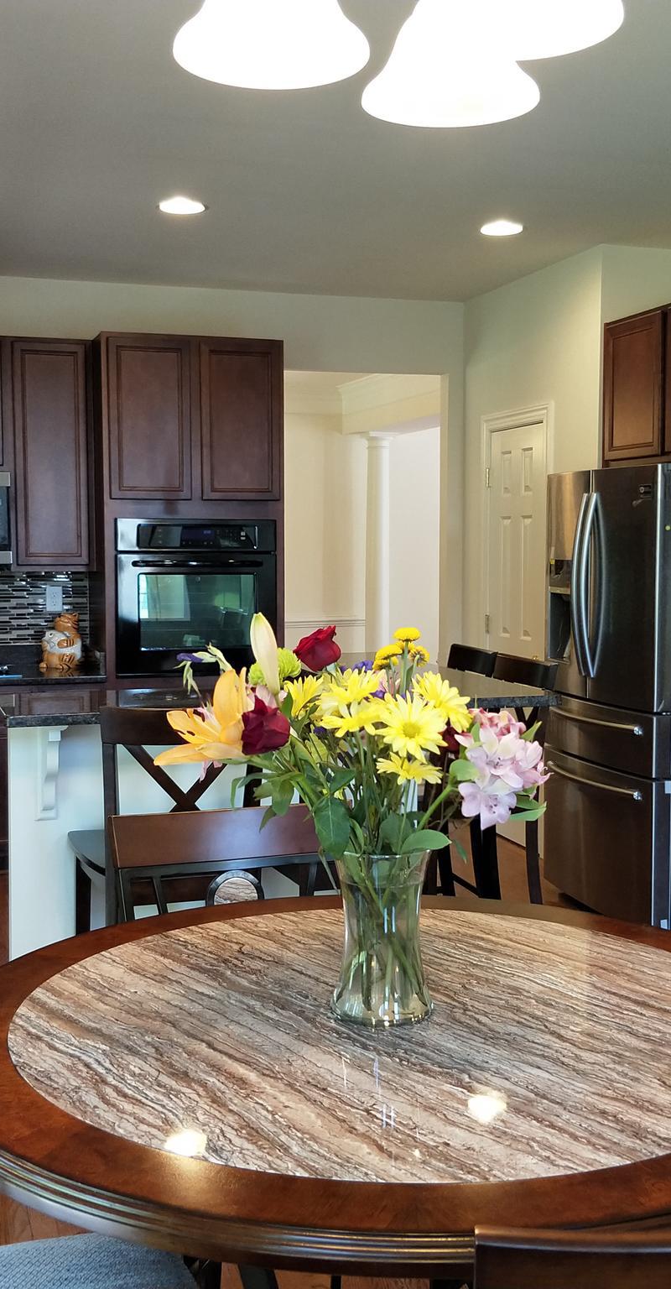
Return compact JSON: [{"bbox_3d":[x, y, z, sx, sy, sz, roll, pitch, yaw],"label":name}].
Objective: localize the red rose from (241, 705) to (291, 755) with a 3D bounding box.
[{"bbox_3d":[-0.109,0.133,1.930,0.077,0.079,0.075,0,5,0],"label":"red rose"}]

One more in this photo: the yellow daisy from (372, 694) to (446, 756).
[{"bbox_3d":[0.114,0.125,1.910,0.115,0.100,0.055,-1,5,-3],"label":"yellow daisy"}]

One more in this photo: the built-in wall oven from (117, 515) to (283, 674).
[{"bbox_3d":[-0.725,-0.247,6.027,0.759,0.705,0.590,-2,5,-20],"label":"built-in wall oven"}]

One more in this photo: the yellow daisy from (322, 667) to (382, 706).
[{"bbox_3d":[0.026,0.065,1.950,0.093,0.062,0.080,0,5,3],"label":"yellow daisy"}]

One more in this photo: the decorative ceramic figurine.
[{"bbox_3d":[-1.292,-0.020,5.893,0.170,0.280,0.170,-5,7,-42],"label":"decorative ceramic figurine"}]

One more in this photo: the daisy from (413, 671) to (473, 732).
[{"bbox_3d":[0.169,0.090,1.950,0.090,0.088,0.060,-2,6,-17],"label":"daisy"}]

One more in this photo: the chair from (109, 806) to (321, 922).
[{"bbox_3d":[-0.145,0.856,2.567,0.520,0.970,0.570,-2,6,-17],"label":"chair"}]

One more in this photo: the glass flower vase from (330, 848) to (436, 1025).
[{"bbox_3d":[0.078,0.481,2.056,0.168,0.262,0.168,0,5,0],"label":"glass flower vase"}]

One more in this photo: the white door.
[{"bbox_3d":[0.914,-0.032,6.246,0.050,2.050,0.600,-2,6,-19],"label":"white door"}]

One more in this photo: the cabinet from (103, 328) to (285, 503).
[{"bbox_3d":[-0.746,-1.060,6.002,0.851,0.754,0.630,-2,5,-20],"label":"cabinet"}]

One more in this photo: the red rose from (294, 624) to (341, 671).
[{"bbox_3d":[-0.029,0.005,2.000,0.076,0.078,0.076,0,5,0],"label":"red rose"}]

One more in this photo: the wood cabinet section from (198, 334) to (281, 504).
[{"bbox_3d":[-0.526,-1.060,6.018,0.410,0.745,0.550,-2,5,-19],"label":"wood cabinet section"}]

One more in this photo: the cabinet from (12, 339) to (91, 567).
[{"bbox_3d":[-1.384,-0.897,5.959,0.387,1.072,0.330,-2,5,-20],"label":"cabinet"}]

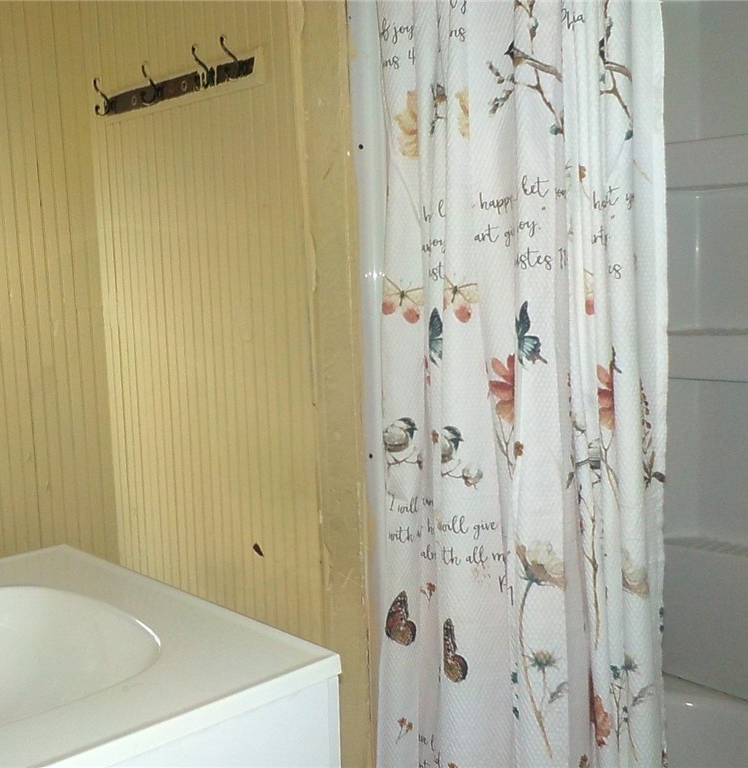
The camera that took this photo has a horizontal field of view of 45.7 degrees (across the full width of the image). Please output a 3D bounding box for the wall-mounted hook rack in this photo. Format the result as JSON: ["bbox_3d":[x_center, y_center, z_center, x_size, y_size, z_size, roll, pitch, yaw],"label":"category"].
[{"bbox_3d":[-0.489,-0.718,2.091,0.600,0.090,0.060,4,9,43],"label":"wall-mounted hook rack"}]

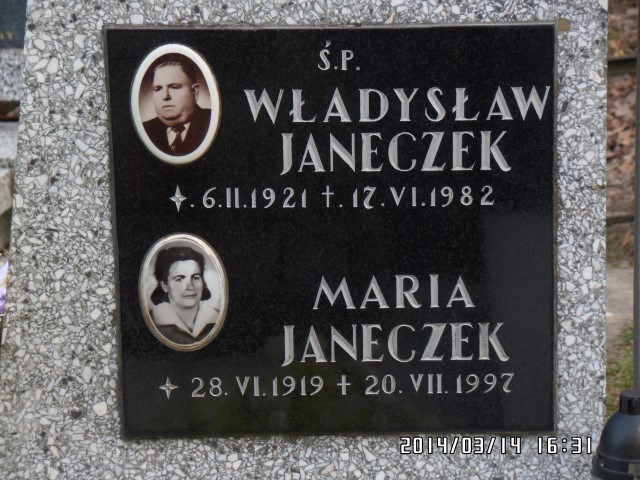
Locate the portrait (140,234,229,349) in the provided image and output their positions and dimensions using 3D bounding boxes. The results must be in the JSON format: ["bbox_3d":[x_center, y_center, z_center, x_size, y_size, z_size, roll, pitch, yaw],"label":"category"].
[{"bbox_3d":[-0.139,0.054,2.659,0.090,0.121,0.010,-1,15,2],"label":"portrait"}]

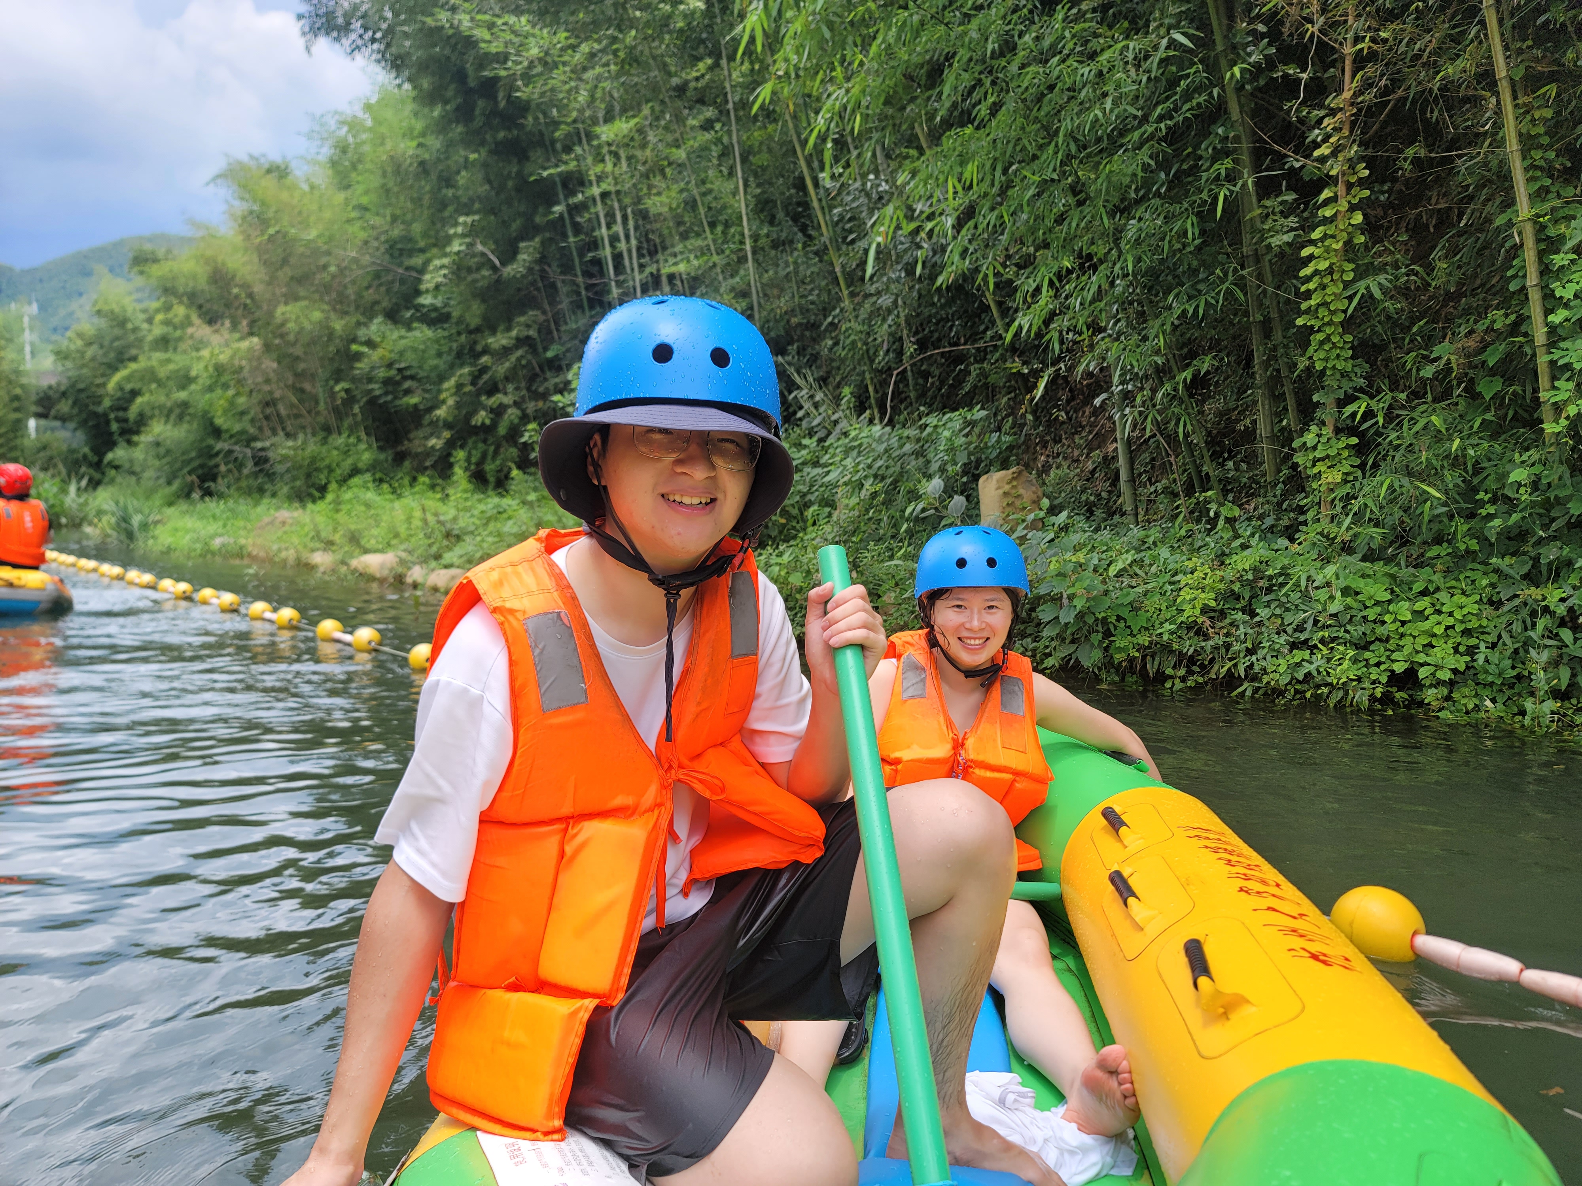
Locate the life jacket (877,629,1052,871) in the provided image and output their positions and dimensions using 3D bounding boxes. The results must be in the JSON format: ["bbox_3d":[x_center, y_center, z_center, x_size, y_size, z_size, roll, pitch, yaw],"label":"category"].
[{"bbox_3d":[0.335,0.303,2.200,0.355,0.480,0.270,-2,-9,14],"label":"life jacket"}]

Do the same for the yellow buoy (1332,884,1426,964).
[{"bbox_3d":[1.310,0.757,2.555,0.190,0.190,0.190,-3,6,-37],"label":"yellow buoy"}]

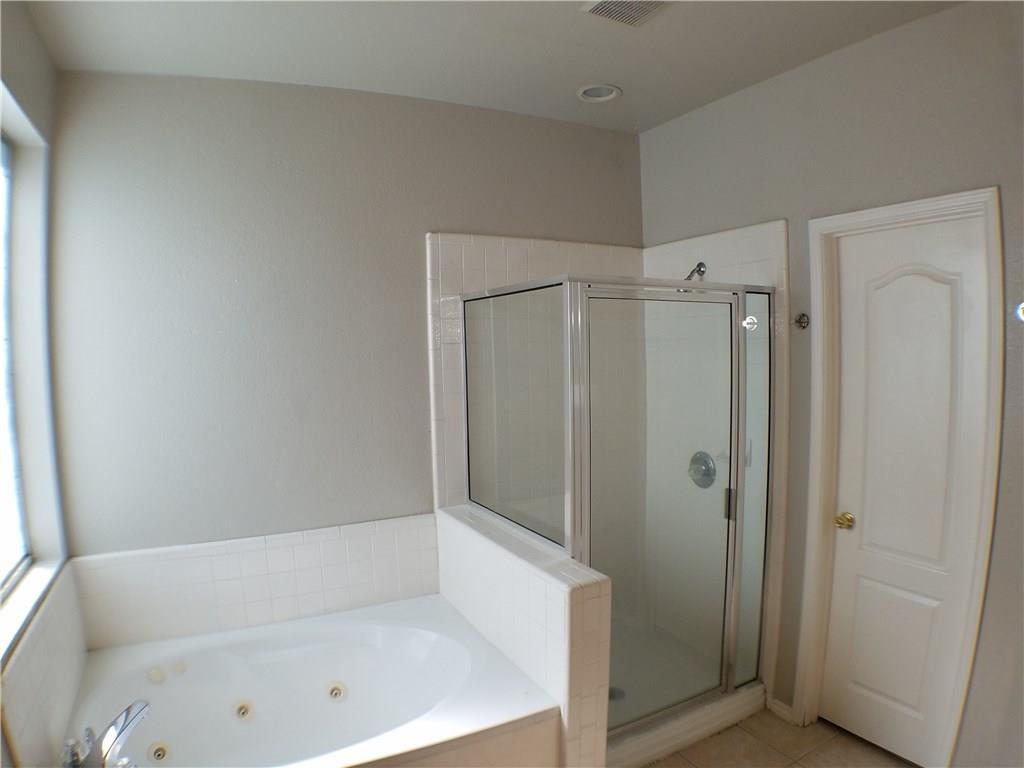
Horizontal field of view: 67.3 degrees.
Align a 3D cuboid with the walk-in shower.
[{"bbox_3d":[0.446,0.490,3.380,1.020,1.800,0.900,-2,3,-28],"label":"walk-in shower"}]

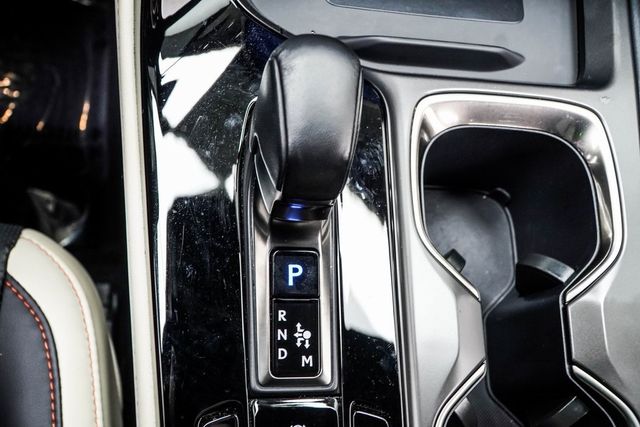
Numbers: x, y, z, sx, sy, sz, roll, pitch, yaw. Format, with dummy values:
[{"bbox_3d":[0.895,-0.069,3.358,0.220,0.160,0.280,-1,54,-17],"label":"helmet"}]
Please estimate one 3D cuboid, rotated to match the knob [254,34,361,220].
[{"bbox_3d":[-0.005,-0.038,0.335,0.049,0.082,0.060,-3,66,-1],"label":"knob"}]

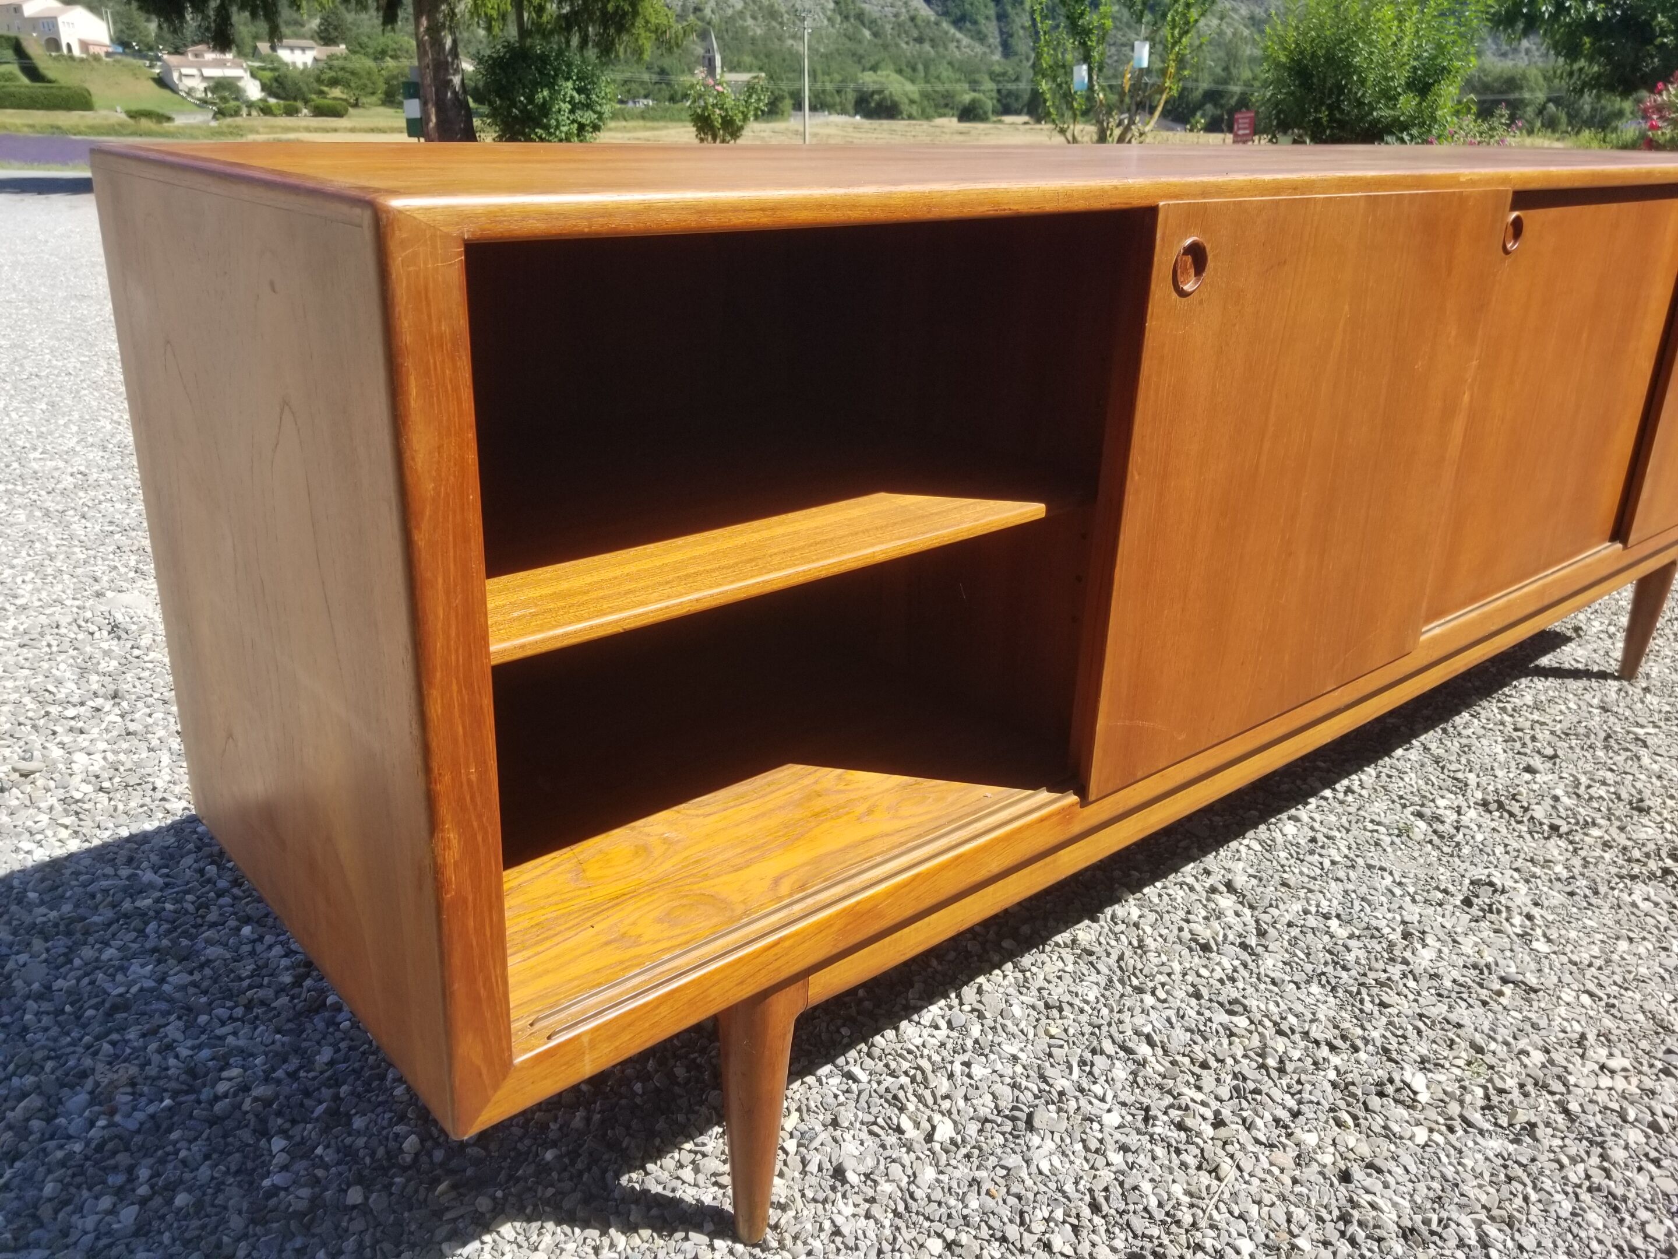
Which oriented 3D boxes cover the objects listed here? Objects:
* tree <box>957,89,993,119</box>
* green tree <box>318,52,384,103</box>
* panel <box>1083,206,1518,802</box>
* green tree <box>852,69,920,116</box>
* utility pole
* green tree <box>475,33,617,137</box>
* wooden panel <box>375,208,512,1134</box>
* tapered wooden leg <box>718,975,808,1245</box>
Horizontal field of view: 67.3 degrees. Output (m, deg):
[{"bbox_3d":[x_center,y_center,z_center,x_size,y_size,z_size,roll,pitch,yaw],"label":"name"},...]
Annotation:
[{"bbox_3d":[16.811,-65.053,156.159,4.537,3.302,4.083,4,22,4],"label":"tree"},{"bbox_3d":[-43.423,-49.201,112.222,5.577,4.282,5.020,-5,23,-19],"label":"green tree"},{"bbox_3d":[0.440,-0.147,1.186,0.596,0.493,0.020,-16,29,-38],"label":"panel"},{"bbox_3d":[6.370,-72.454,170.103,8.677,5.866,7.809,3,22,1],"label":"green tree"},{"bbox_3d":[-2.092,-34.177,78.890,0.280,7.385,0.280,2,22,-2],"label":"utility pole"},{"bbox_3d":[-3.366,-6.072,14.415,1.549,1.314,1.394,-2,23,-12],"label":"green tree"},{"bbox_3d":[-0.205,0.051,0.664,0.042,0.530,0.025,-16,29,-38],"label":"wooden panel"},{"bbox_3d":[-0.064,0.366,0.972,0.058,0.274,0.058,-16,29,-38],"label":"tapered wooden leg"}]

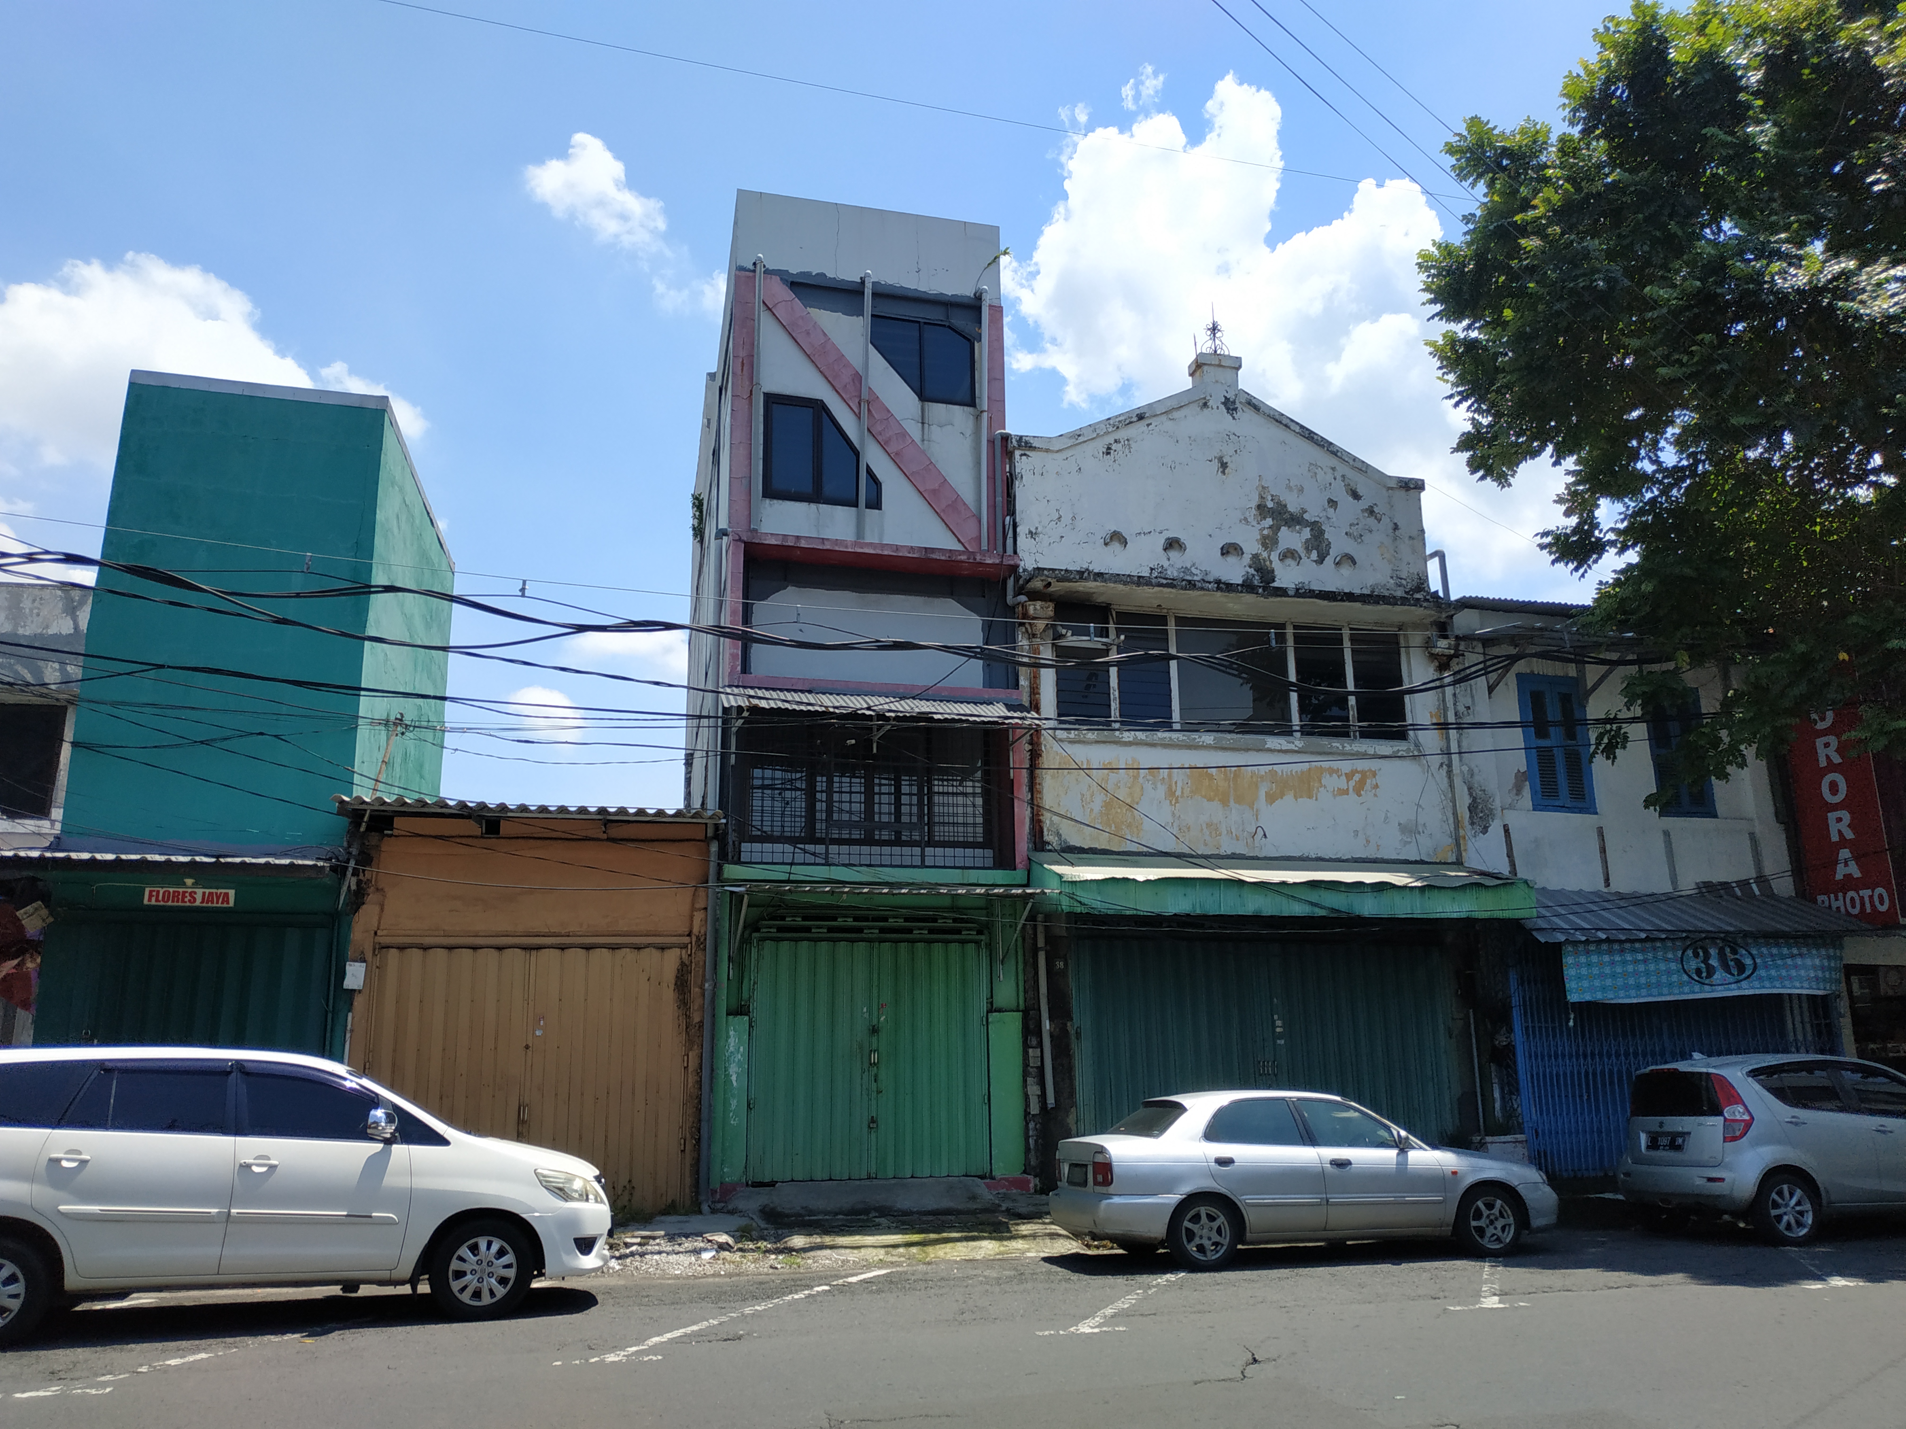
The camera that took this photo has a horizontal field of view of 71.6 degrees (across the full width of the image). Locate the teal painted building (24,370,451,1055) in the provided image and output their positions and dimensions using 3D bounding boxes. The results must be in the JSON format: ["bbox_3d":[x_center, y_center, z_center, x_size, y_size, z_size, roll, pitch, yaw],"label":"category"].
[{"bbox_3d":[-8.330,1.319,16.523,2.715,8.920,6.123,3,-14,-13],"label":"teal painted building"}]

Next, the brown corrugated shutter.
[{"bbox_3d":[-4.442,3.769,13.785,3.296,2.807,0.122,3,-14,-13],"label":"brown corrugated shutter"}]

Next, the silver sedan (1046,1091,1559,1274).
[{"bbox_3d":[3.040,3.947,11.549,4.200,1.385,1.690,2,-14,-10],"label":"silver sedan"}]

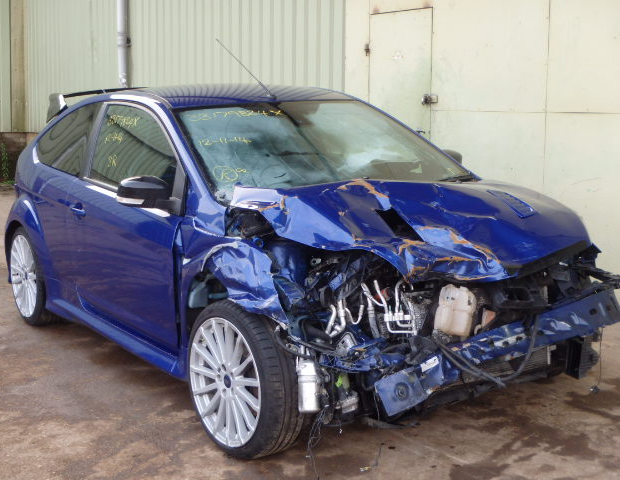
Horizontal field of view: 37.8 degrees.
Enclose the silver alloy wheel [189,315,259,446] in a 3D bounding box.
[{"bbox_3d":[-0.265,0.548,3.601,0.200,0.515,0.515,-9,12,-37],"label":"silver alloy wheel"}]

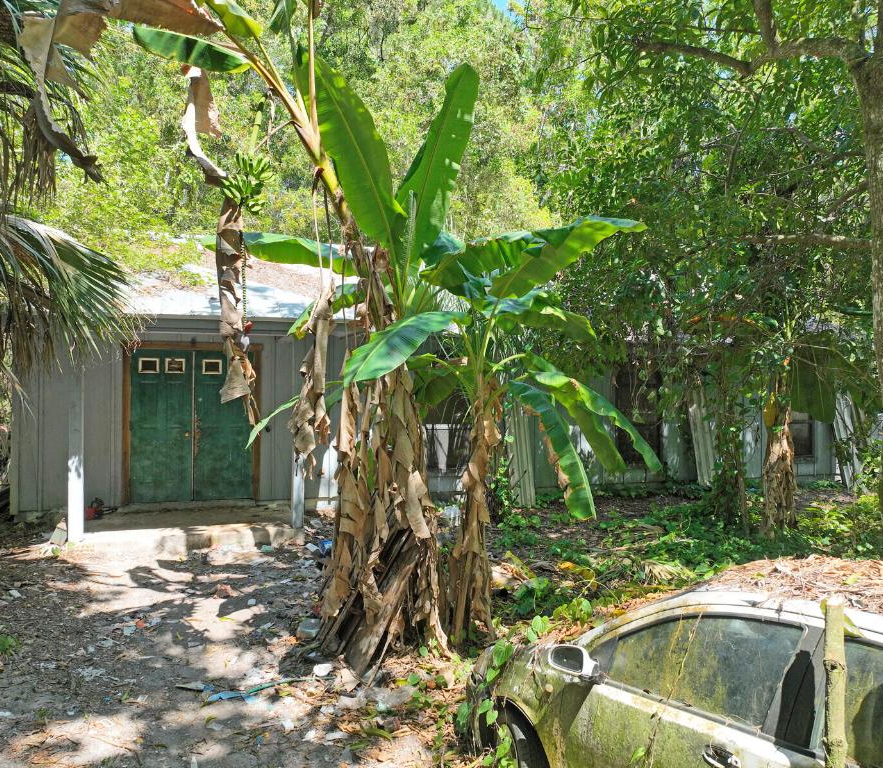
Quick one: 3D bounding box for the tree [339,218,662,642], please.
[{"bbox_3d":[0.430,0.340,5.150,2.300,3.050,2.000,0,-1,0],"label":"tree"}]

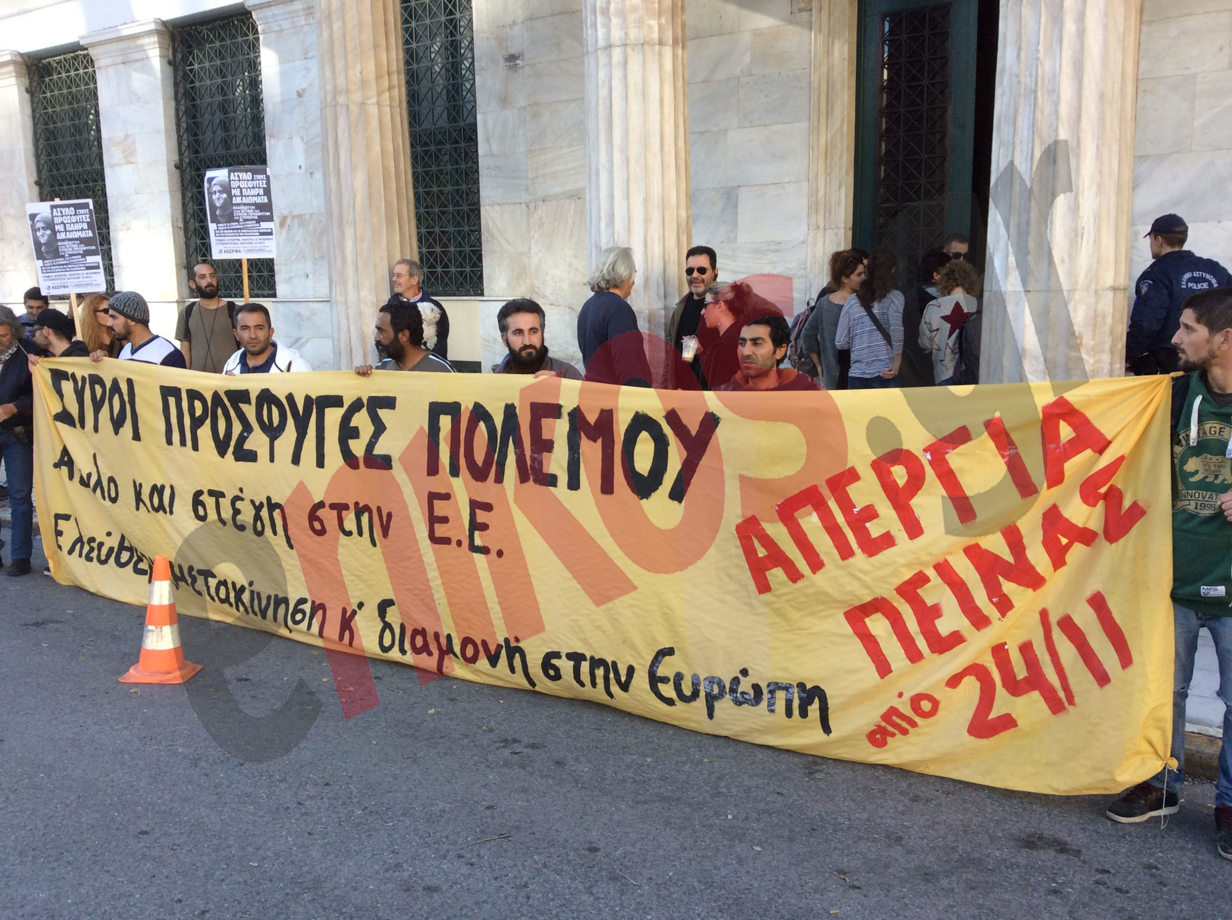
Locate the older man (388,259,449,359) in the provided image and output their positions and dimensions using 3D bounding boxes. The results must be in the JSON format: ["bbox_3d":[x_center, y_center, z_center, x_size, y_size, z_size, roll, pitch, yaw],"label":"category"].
[{"bbox_3d":[-1.433,-0.607,8.388,0.520,1.720,0.380,5,11,35],"label":"older man"}]

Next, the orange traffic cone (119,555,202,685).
[{"bbox_3d":[-2.002,0.679,4.969,0.285,0.530,0.285,0,9,3],"label":"orange traffic cone"}]

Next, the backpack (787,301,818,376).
[{"bbox_3d":[1.187,-0.760,7.100,0.210,0.460,0.300,-6,10,-30],"label":"backpack"}]

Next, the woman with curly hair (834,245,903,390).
[{"bbox_3d":[1.523,-0.430,6.882,0.460,1.681,0.340,2,9,17],"label":"woman with curly hair"}]

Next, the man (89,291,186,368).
[{"bbox_3d":[-2.629,-0.081,6.378,0.540,1.710,0.420,5,11,31],"label":"man"}]

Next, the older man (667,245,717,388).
[{"bbox_3d":[0.459,-0.297,6.113,0.510,1.690,0.370,3,10,24],"label":"older man"}]

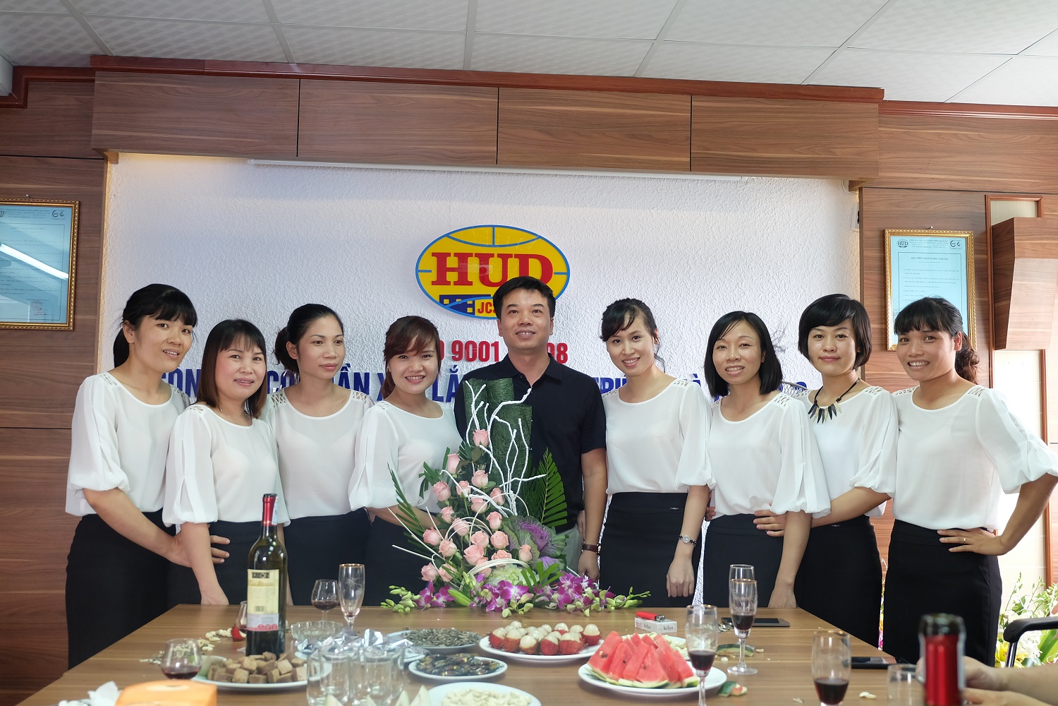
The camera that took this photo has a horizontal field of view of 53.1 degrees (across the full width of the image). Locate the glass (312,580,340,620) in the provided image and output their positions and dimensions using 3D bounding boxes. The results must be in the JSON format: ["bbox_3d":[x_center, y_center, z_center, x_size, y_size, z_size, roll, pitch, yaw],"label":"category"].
[{"bbox_3d":[-0.455,0.565,2.357,0.065,0.112,0.065,1,-4,-4],"label":"glass"}]

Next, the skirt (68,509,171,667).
[{"bbox_3d":[-1.030,0.675,2.639,0.290,0.550,0.220,4,-5,-36],"label":"skirt"}]

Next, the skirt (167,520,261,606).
[{"bbox_3d":[-0.805,0.716,2.784,0.310,0.540,0.220,3,-4,-24],"label":"skirt"}]

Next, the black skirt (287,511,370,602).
[{"bbox_3d":[-0.576,0.715,2.922,0.300,0.540,0.220,2,-4,-10],"label":"black skirt"}]

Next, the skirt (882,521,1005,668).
[{"bbox_3d":[1.093,0.716,2.781,0.310,0.540,0.230,-3,-5,40],"label":"skirt"}]

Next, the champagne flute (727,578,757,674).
[{"bbox_3d":[0.409,0.519,2.020,0.058,0.168,0.058,1,-4,-4],"label":"champagne flute"}]

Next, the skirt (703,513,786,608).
[{"bbox_3d":[0.599,0.713,2.891,0.290,0.540,0.220,0,-4,18],"label":"skirt"}]

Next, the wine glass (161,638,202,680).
[{"bbox_3d":[-0.556,0.517,1.688,0.065,0.112,0.065,1,-4,-4],"label":"wine glass"}]

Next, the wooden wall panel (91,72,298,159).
[{"bbox_3d":[-1.147,-0.823,3.672,0.693,0.269,0.040,1,-4,-4],"label":"wooden wall panel"}]

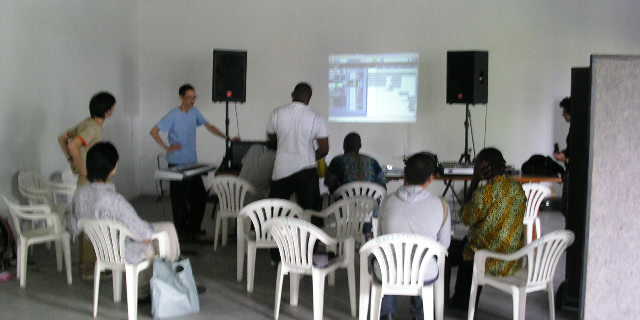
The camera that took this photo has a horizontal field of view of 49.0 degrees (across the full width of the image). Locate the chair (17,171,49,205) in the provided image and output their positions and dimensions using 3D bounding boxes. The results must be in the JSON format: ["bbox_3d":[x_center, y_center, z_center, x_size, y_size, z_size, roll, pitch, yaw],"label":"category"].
[{"bbox_3d":[-2.921,0.564,7.328,0.550,0.780,0.570,-2,5,-20],"label":"chair"}]

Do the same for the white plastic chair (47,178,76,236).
[{"bbox_3d":[-2.871,0.523,7.796,0.550,0.780,0.570,-2,5,-20],"label":"white plastic chair"}]

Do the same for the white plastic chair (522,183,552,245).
[{"bbox_3d":[1.967,0.589,7.214,0.570,0.765,0.530,-1,5,-12],"label":"white plastic chair"}]

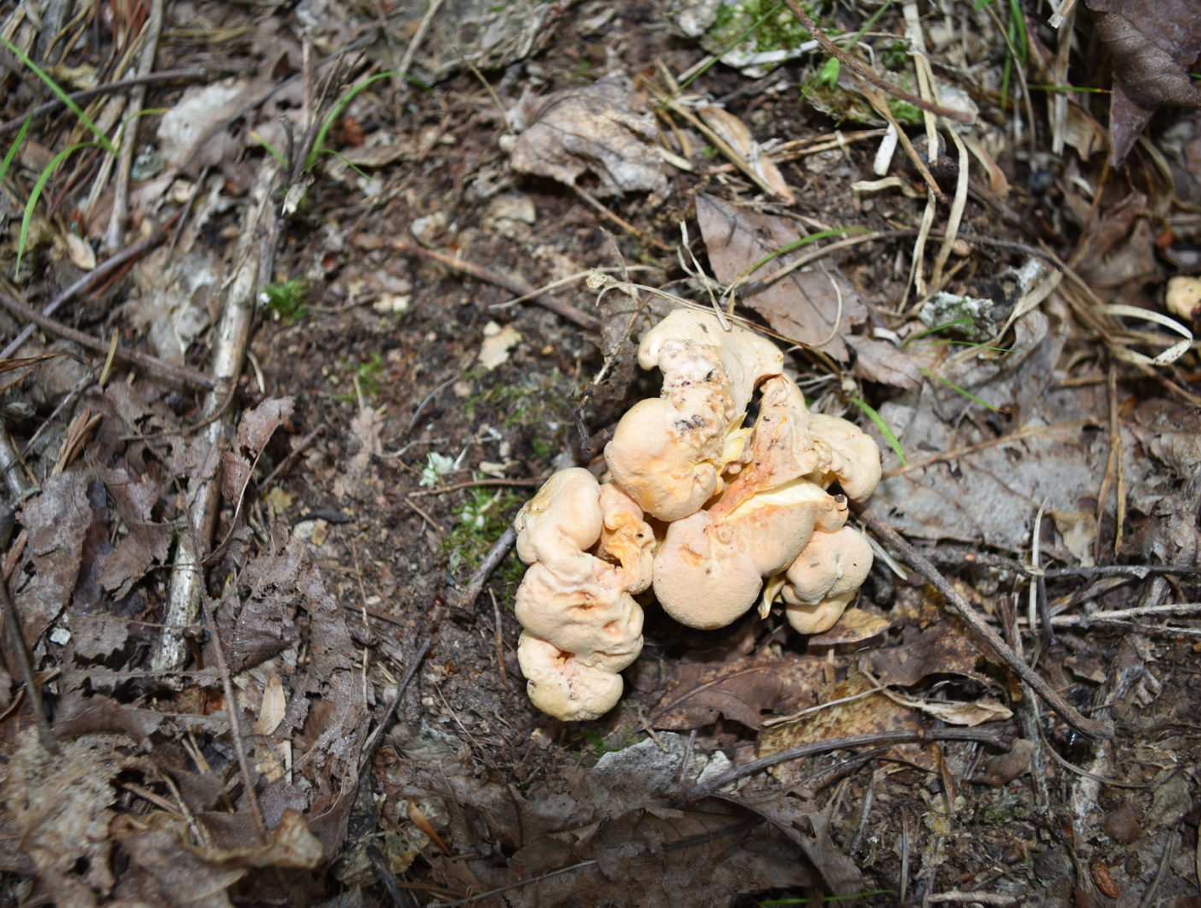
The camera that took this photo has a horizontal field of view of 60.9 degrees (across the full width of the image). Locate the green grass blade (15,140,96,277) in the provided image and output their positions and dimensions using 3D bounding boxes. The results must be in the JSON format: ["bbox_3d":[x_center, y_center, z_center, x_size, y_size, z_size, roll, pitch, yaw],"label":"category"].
[{"bbox_3d":[-0.300,-0.140,0.563,0.014,0.039,0.084,27,62,16],"label":"green grass blade"}]

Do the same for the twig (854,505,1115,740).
[{"bbox_3d":[0.152,0.066,0.421,0.010,0.011,0.137,-35,63,-21],"label":"twig"}]

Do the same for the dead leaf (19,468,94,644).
[{"bbox_3d":[-0.234,0.040,0.439,0.031,0.014,0.087,-15,57,-10],"label":"dead leaf"}]

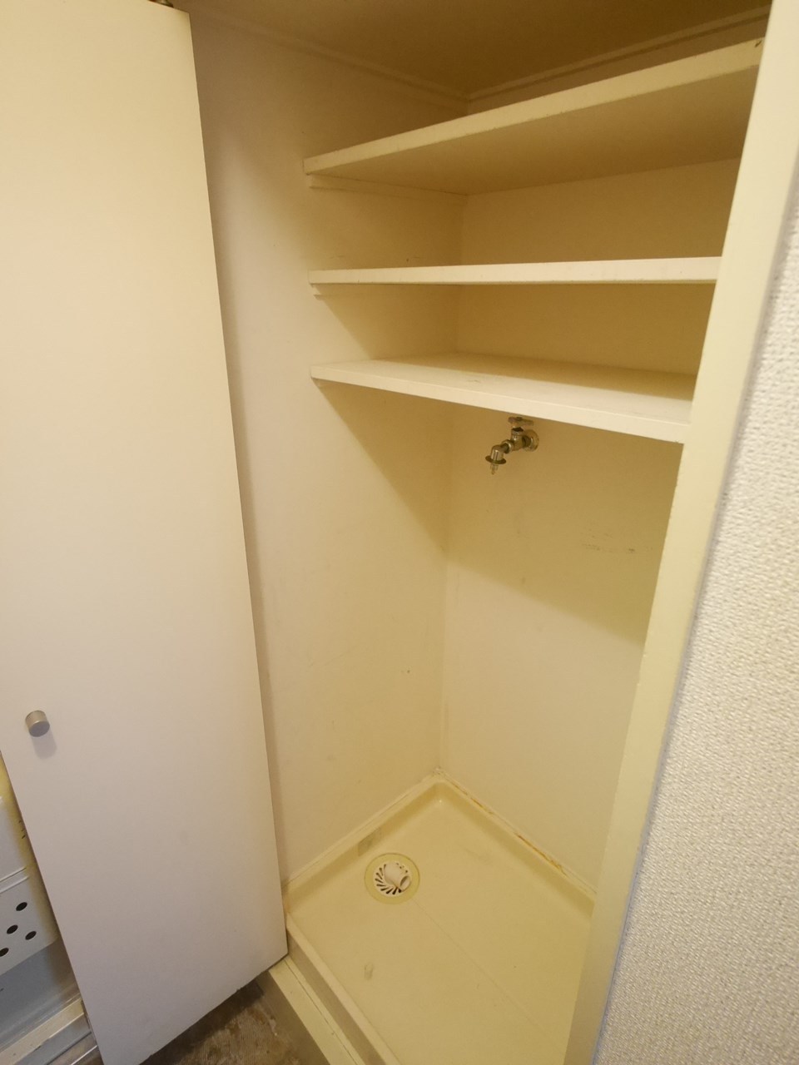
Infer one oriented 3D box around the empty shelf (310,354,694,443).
[{"bbox_3d":[0.252,-0.251,0.930,0.412,0.021,0.781,-21,31,-39],"label":"empty shelf"}]

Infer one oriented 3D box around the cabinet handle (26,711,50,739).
[{"bbox_3d":[-0.531,0.283,0.815,0.025,0.025,0.022,-18,30,-35],"label":"cabinet handle"}]

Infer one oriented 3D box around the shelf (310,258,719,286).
[{"bbox_3d":[0.257,-0.403,0.869,0.410,0.022,0.781,-21,31,-39],"label":"shelf"}]

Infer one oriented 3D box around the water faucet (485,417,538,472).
[{"bbox_3d":[0.236,-0.188,1.185,0.149,0.107,0.065,-21,31,-39],"label":"water faucet"}]

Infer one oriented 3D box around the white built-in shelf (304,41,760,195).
[{"bbox_3d":[0.260,-0.561,0.803,0.412,0.020,0.781,-21,31,-39],"label":"white built-in shelf"}]

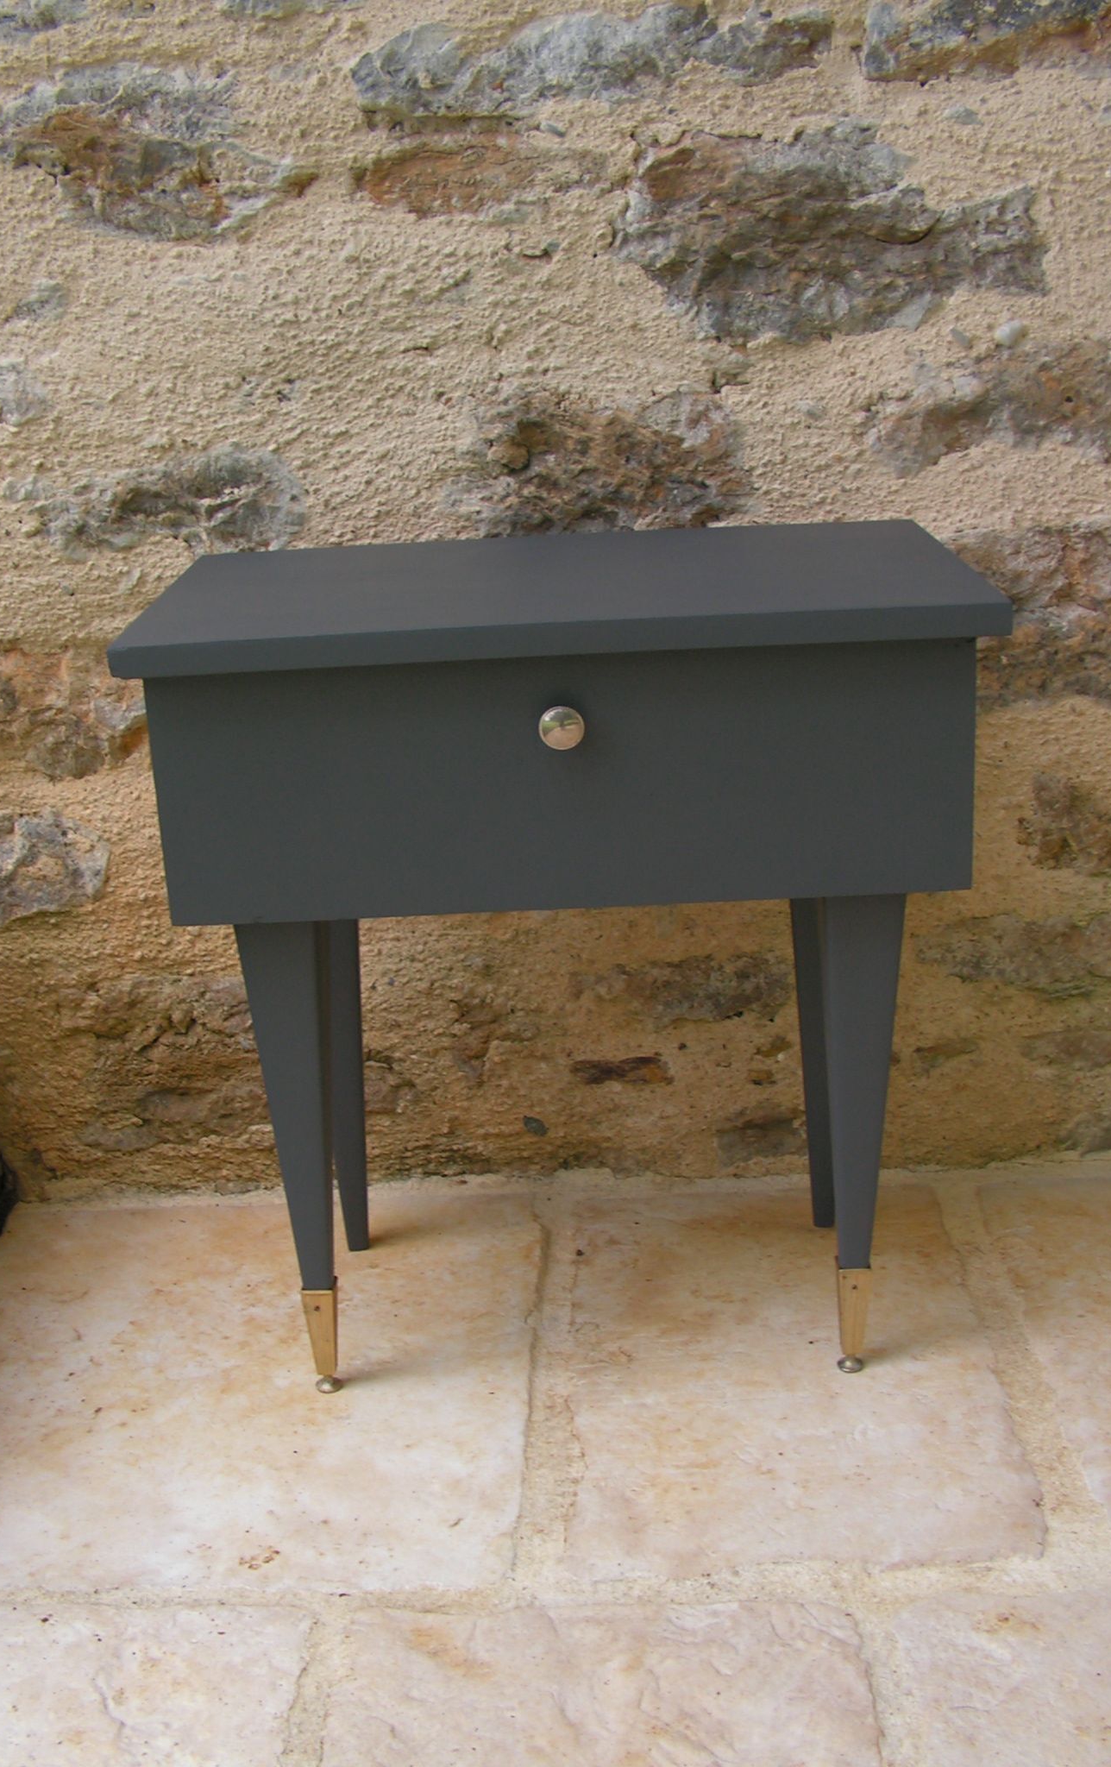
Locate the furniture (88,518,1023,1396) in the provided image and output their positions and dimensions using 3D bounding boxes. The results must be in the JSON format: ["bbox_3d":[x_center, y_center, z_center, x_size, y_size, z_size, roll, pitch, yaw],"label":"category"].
[{"bbox_3d":[0.014,0.058,1.233,0.500,0.525,0.314,-3,20,1],"label":"furniture"}]

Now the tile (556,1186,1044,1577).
[{"bbox_3d":[0.151,0.328,1.269,0.282,0.020,0.440,-2,20,3],"label":"tile"}]

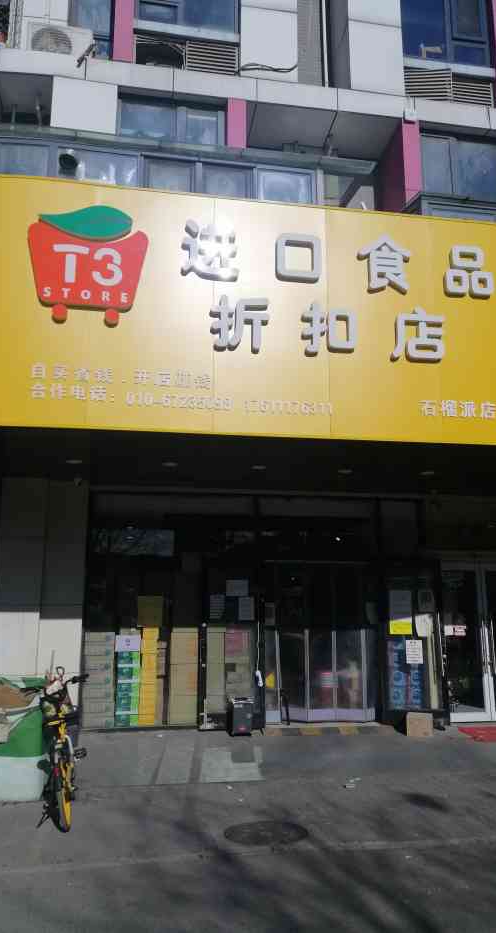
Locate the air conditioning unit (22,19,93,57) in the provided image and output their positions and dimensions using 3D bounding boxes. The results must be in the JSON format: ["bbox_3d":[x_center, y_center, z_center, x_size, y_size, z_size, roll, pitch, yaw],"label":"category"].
[{"bbox_3d":[-2.683,-5.877,9.908,0.833,0.570,0.300,2,-12,-8],"label":"air conditioning unit"}]

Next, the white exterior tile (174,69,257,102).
[{"bbox_3d":[-0.446,-5.165,9.556,1.126,0.353,0.080,2,-12,-9],"label":"white exterior tile"}]

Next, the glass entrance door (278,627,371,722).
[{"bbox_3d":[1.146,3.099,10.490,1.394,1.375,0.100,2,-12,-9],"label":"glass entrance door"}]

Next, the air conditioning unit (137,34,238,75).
[{"bbox_3d":[-0.860,-5.608,9.825,1.431,0.518,0.450,2,-12,-9],"label":"air conditioning unit"}]

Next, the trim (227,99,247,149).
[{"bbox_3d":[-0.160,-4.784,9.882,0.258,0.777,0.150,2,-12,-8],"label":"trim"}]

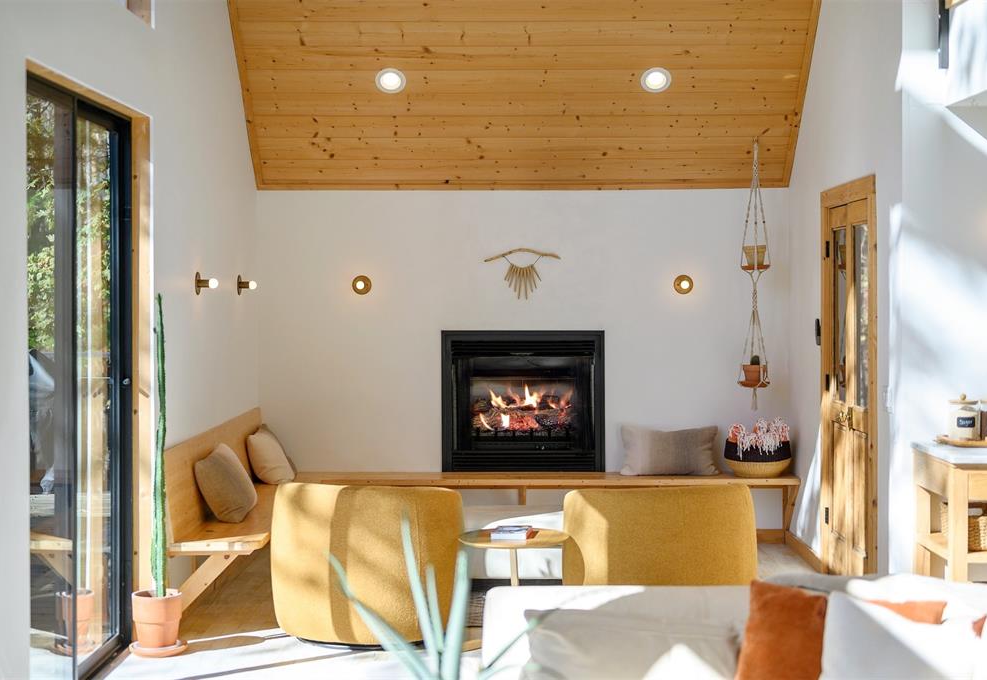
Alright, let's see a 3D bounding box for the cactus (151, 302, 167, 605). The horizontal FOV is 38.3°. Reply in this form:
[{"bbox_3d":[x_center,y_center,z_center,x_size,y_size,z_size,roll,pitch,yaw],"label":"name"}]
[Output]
[{"bbox_3d":[-1.480,0.460,6.271,0.080,1.320,0.080,0,2,1],"label":"cactus"}]

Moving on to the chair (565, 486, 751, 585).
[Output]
[{"bbox_3d":[0.771,0.995,6.551,0.850,0.730,0.800,-1,2,-19],"label":"chair"}]

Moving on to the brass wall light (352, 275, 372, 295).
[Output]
[{"bbox_3d":[-0.822,-0.342,8.858,0.121,0.121,0.110,0,2,1],"label":"brass wall light"}]

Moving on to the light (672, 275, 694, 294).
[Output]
[{"bbox_3d":[1.190,-0.343,8.821,0.121,0.121,0.110,0,2,1],"label":"light"}]

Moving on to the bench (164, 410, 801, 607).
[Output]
[{"bbox_3d":[0.168,0.892,7.681,3.320,0.860,2.450,0,2,1],"label":"bench"}]

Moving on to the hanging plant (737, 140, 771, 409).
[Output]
[{"bbox_3d":[1.574,-0.397,8.591,0.200,1.630,0.200,0,2,1],"label":"hanging plant"}]

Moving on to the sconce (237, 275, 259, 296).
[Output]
[{"bbox_3d":[-1.435,-0.319,8.306,0.110,0.121,0.121,0,2,1],"label":"sconce"}]

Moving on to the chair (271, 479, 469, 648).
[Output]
[{"bbox_3d":[-0.595,0.998,6.649,0.850,0.730,0.800,1,2,21],"label":"chair"}]

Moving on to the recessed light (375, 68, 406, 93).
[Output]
[{"bbox_3d":[-0.605,-1.525,8.352,0.183,0.183,0.030,0,43,1],"label":"recessed light"}]

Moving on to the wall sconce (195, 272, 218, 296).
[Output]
[{"bbox_3d":[-1.454,-0.286,7.231,0.110,0.121,0.121,0,2,1],"label":"wall sconce"}]

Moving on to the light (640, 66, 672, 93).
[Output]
[{"bbox_3d":[0.956,-1.525,8.328,0.183,0.183,0.030,0,43,1],"label":"light"}]

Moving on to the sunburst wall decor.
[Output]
[{"bbox_3d":[0.184,-0.416,8.872,0.477,0.323,0.030,0,2,1],"label":"sunburst wall decor"}]

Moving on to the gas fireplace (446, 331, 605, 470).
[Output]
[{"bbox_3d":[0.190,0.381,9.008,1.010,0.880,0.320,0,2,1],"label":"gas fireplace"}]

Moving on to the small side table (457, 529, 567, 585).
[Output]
[{"bbox_3d":[0.090,1.124,6.404,0.490,0.490,0.490,0,2,1],"label":"small side table"}]

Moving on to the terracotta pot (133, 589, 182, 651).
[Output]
[{"bbox_3d":[-1.491,1.249,6.300,0.225,0.250,0.225,0,2,0],"label":"terracotta pot"}]

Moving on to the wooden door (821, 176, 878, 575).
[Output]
[{"bbox_3d":[1.840,0.265,7.261,0.090,2.112,1.168,0,2,1],"label":"wooden door"}]

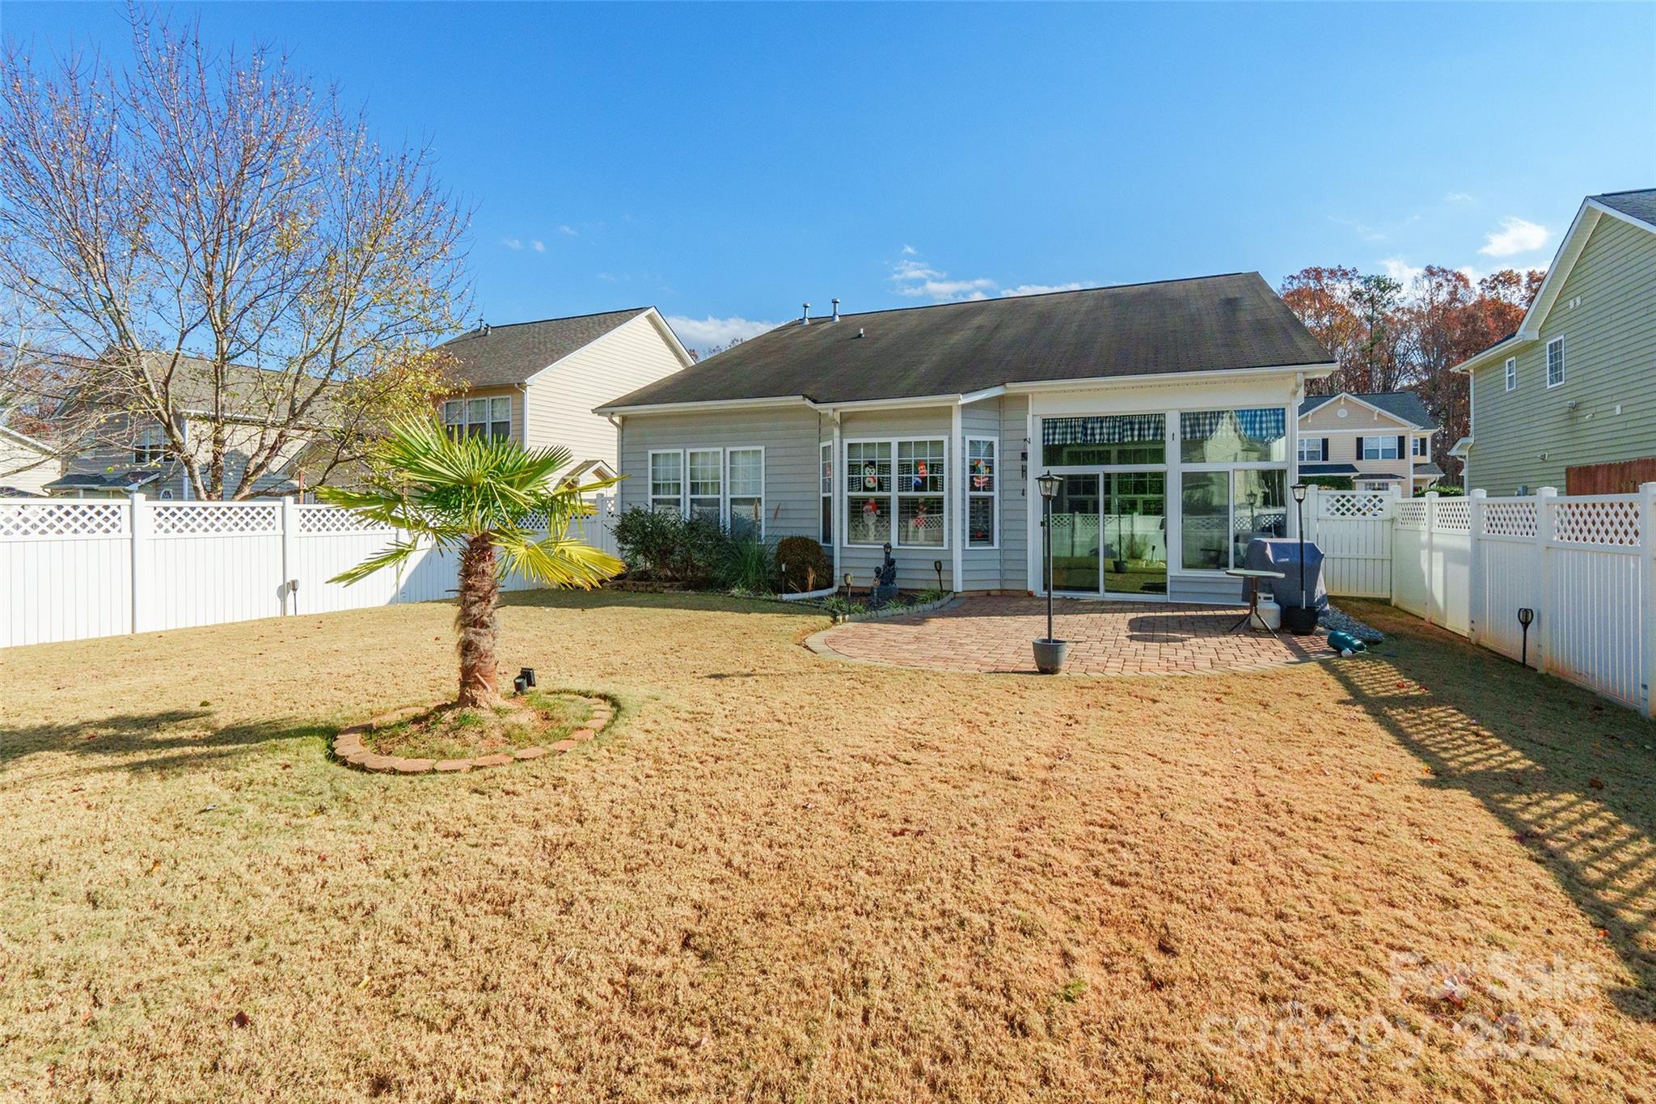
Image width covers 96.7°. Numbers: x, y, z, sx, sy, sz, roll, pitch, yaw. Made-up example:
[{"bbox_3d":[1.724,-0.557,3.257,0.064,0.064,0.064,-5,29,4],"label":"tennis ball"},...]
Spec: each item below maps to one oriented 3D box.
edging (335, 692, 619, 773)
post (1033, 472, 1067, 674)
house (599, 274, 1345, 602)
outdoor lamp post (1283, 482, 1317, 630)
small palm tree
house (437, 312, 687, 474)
[{"bbox_3d":[-2.490,1.250,5.350,1.860,0.130,1.840,-1,3,-25],"label":"edging"},{"bbox_3d":[2.130,0.180,7.080,0.340,1.890,0.340,0,3,0],"label":"post"},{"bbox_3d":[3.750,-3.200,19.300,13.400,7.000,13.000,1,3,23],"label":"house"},{"bbox_3d":[5.960,0.050,9.250,0.340,1.860,0.340,0,3,0],"label":"outdoor lamp post"},{"bbox_3d":[-2.500,0.070,5.320,1.950,2.100,1.950,-1,3,-25],"label":"small palm tree"},{"bbox_3d":[-11.500,-5.000,30.500,10.500,9.200,12.500,1,3,23],"label":"house"}]

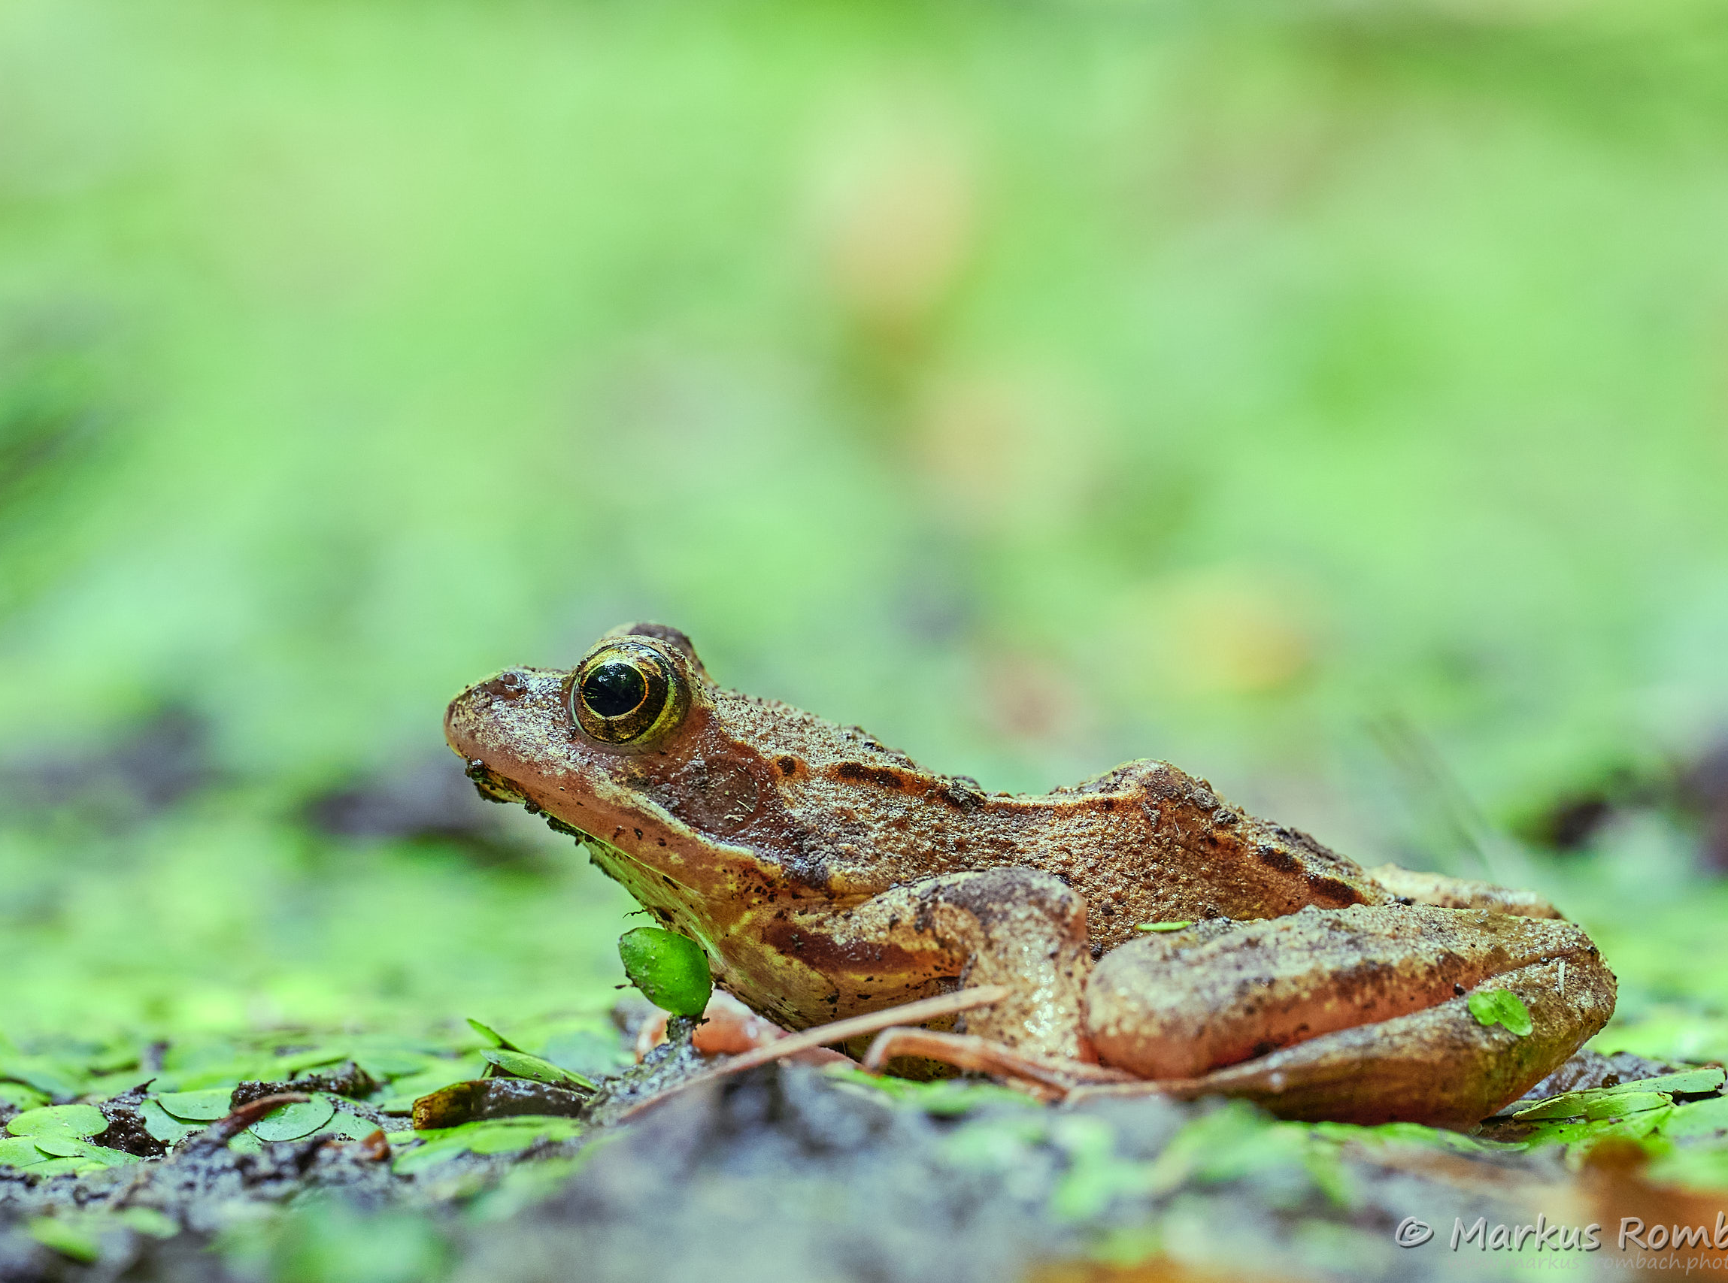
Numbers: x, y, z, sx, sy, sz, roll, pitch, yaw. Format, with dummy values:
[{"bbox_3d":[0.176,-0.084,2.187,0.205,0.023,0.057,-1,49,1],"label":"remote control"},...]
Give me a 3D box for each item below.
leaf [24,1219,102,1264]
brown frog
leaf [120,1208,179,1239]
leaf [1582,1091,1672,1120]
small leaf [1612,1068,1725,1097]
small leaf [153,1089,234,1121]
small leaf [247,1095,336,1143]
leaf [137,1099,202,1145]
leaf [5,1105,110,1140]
[{"bbox_3d":[-0.042,0.031,0.440,0.004,0.001,0.004,0,19,0],"label":"leaf"},{"bbox_3d":[0.010,0.011,0.482,0.066,0.025,0.042,1,12,3],"label":"brown frog"},{"bbox_3d":[-0.038,0.031,0.443,0.003,0.001,0.003,0,12,0],"label":"leaf"},{"bbox_3d":[0.042,0.026,0.467,0.005,0.001,0.004,0,12,0],"label":"leaf"},{"bbox_3d":[0.045,0.025,0.471,0.006,0.001,0.004,0,12,0],"label":"small leaf"},{"bbox_3d":[-0.037,0.026,0.467,0.005,0.001,0.004,0,12,0],"label":"small leaf"},{"bbox_3d":[-0.032,0.026,0.464,0.005,0.001,0.005,0,18,0],"label":"small leaf"},{"bbox_3d":[-0.038,0.026,0.463,0.004,0.001,0.004,0,17,0],"label":"leaf"},{"bbox_3d":[-0.045,0.026,0.463,0.005,0.001,0.004,0,12,0],"label":"leaf"}]

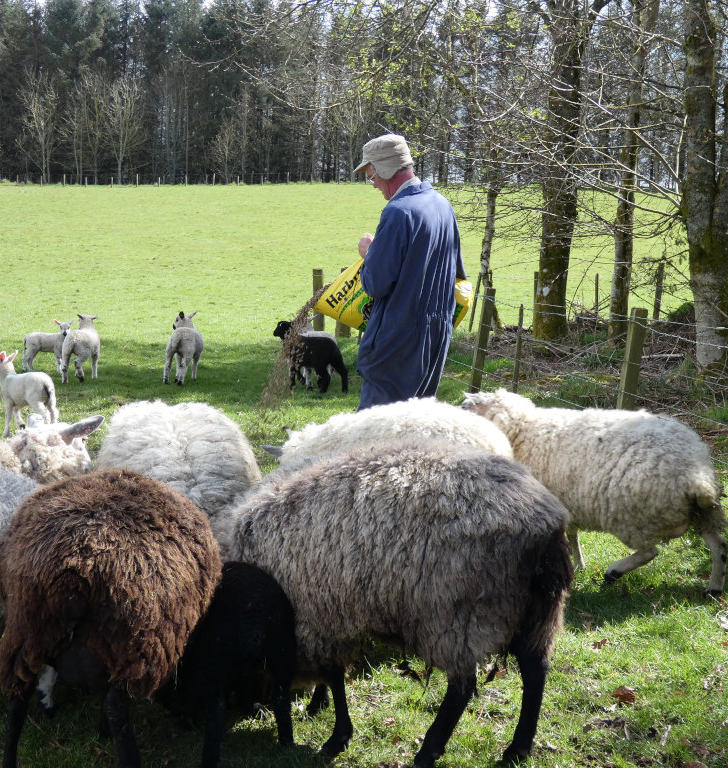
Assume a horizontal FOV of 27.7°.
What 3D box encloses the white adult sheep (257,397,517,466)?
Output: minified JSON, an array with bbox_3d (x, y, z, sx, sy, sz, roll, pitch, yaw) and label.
[{"bbox_3d":[0.079,0.436,5.458,1.020,0.730,0.470,2,8,16],"label":"white adult sheep"}]

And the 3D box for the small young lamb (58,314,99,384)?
[{"bbox_3d":[-2.215,-0.284,11.516,0.200,0.530,0.480,3,8,23],"label":"small young lamb"}]

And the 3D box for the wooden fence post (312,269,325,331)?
[{"bbox_3d":[-0.432,-0.721,14.030,0.100,0.720,0.100,0,8,0],"label":"wooden fence post"}]

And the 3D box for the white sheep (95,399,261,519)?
[{"bbox_3d":[-0.648,0.461,5.310,0.510,0.730,1.080,1,8,5],"label":"white sheep"}]

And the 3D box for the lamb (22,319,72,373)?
[{"bbox_3d":[-2.561,-0.300,11.968,0.450,0.440,0.170,1,8,9],"label":"lamb"}]

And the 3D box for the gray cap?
[{"bbox_3d":[0.083,-0.964,6.270,0.260,0.175,0.190,-8,4,22],"label":"gray cap"}]

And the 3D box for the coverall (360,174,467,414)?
[{"bbox_3d":[0.192,-0.109,6.242,0.380,1.470,0.500,7,10,41],"label":"coverall"}]

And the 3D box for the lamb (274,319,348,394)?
[{"bbox_3d":[-0.392,-0.185,10.823,0.550,0.520,0.180,2,8,16],"label":"lamb"}]

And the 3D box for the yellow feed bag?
[{"bbox_3d":[0.127,-0.386,6.386,0.680,0.310,0.210,1,2,-12],"label":"yellow feed bag"}]

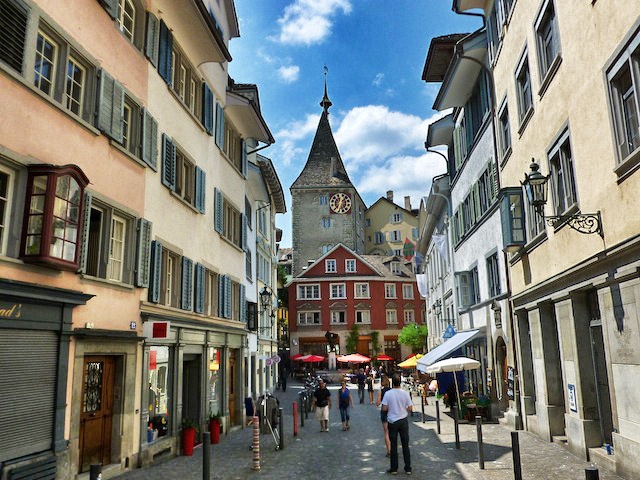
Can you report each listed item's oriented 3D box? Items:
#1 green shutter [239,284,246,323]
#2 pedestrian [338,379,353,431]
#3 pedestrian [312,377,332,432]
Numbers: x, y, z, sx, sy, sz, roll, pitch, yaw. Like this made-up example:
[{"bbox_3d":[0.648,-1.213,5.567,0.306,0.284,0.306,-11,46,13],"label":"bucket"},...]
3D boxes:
[{"bbox_3d":[-2.869,2.398,19.394,0.080,1.351,0.659,-3,-12,7],"label":"green shutter"},{"bbox_3d":[0.828,5.504,17.350,0.480,1.670,0.360,-2,-12,3],"label":"pedestrian"},{"bbox_3d":[0.088,5.428,17.083,0.660,1.720,0.420,-1,-12,1],"label":"pedestrian"}]

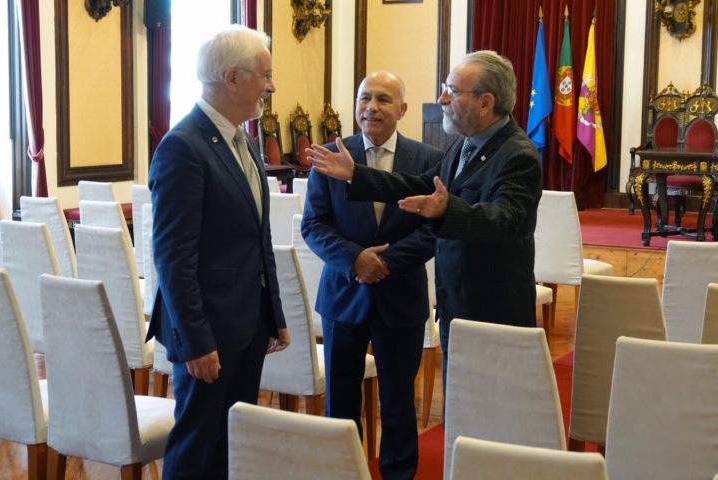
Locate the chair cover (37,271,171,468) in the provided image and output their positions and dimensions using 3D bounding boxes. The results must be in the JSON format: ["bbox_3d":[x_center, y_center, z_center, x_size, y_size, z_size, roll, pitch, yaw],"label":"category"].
[{"bbox_3d":[-0.776,0.401,4.253,0.420,0.607,0.630,5,8,32],"label":"chair cover"}]

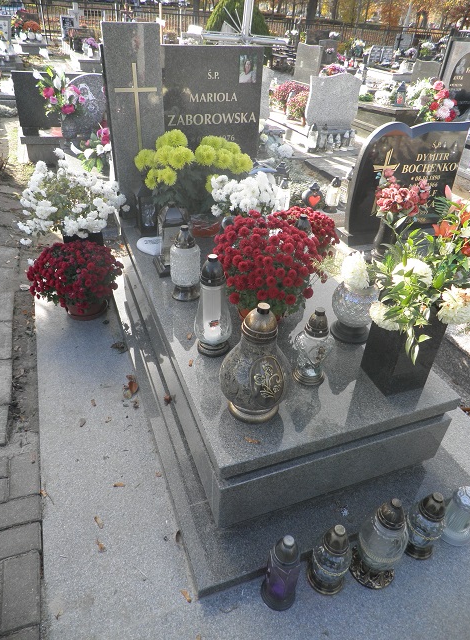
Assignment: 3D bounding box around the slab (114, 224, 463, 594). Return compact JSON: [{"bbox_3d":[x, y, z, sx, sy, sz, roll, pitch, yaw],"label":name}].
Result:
[{"bbox_3d":[0.035,0.016,1.997,0.990,0.330,1.920,-10,37,-18],"label":"slab"}]

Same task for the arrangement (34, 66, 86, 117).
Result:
[{"bbox_3d":[-1.500,-1.949,3.793,0.440,0.400,0.320,-10,37,-18],"label":"arrangement"}]

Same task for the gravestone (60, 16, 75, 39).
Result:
[{"bbox_3d":[-4.444,-7.783,11.873,0.359,0.582,0.107,-10,37,-18],"label":"gravestone"}]

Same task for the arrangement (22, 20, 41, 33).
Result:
[{"bbox_3d":[-5.259,-7.578,11.495,0.500,0.380,0.500,-10,37,-18],"label":"arrangement"}]

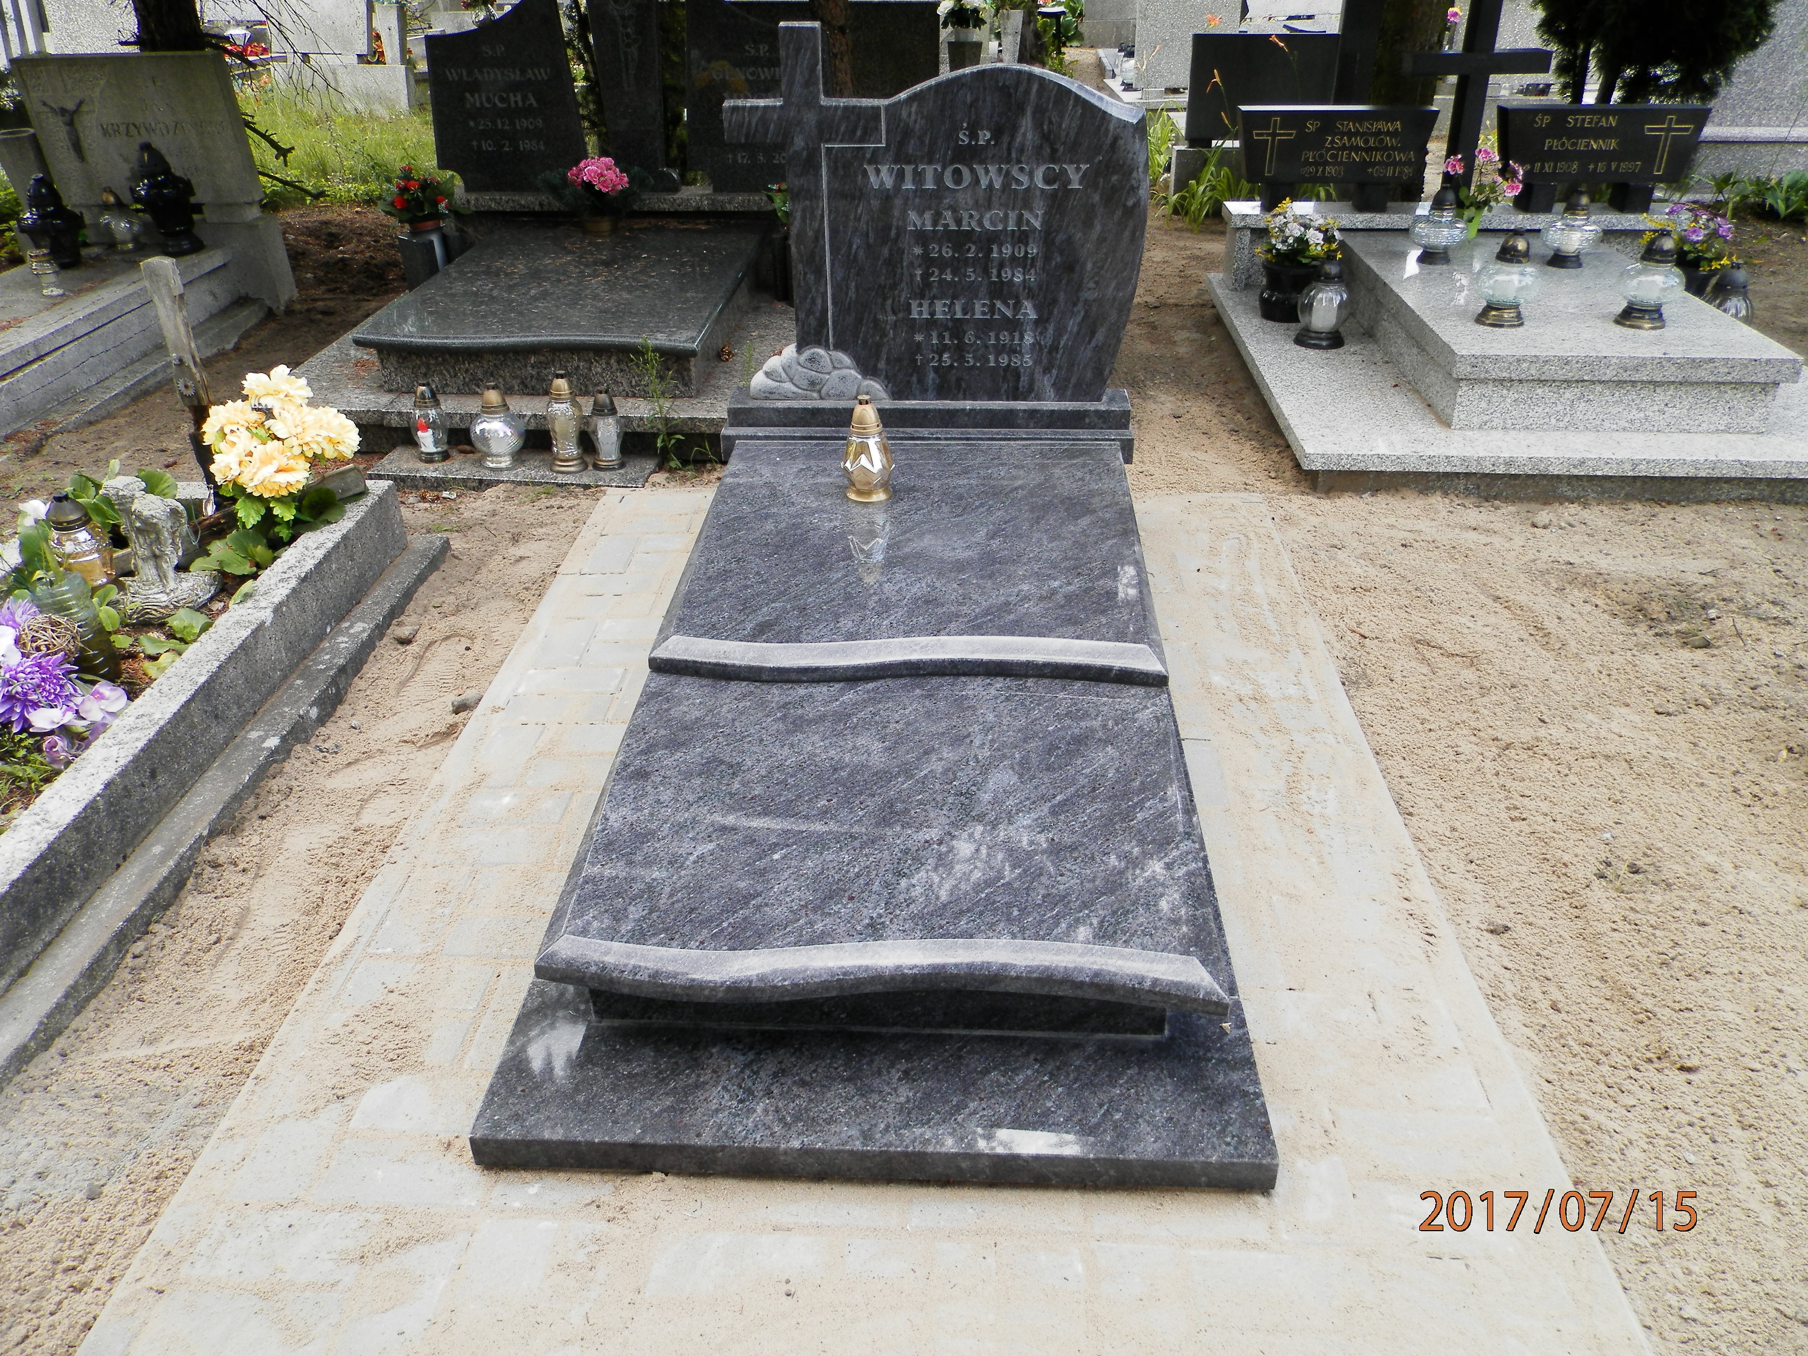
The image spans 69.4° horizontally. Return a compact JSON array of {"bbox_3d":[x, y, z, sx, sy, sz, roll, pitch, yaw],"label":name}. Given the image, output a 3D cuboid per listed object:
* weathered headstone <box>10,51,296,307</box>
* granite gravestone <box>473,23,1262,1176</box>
[{"bbox_3d":[-2.527,-1.696,4.501,0.730,0.830,0.150,1,32,3],"label":"weathered headstone"},{"bbox_3d":[-0.001,-0.377,2.113,0.950,1.076,1.966,1,31,3],"label":"granite gravestone"}]

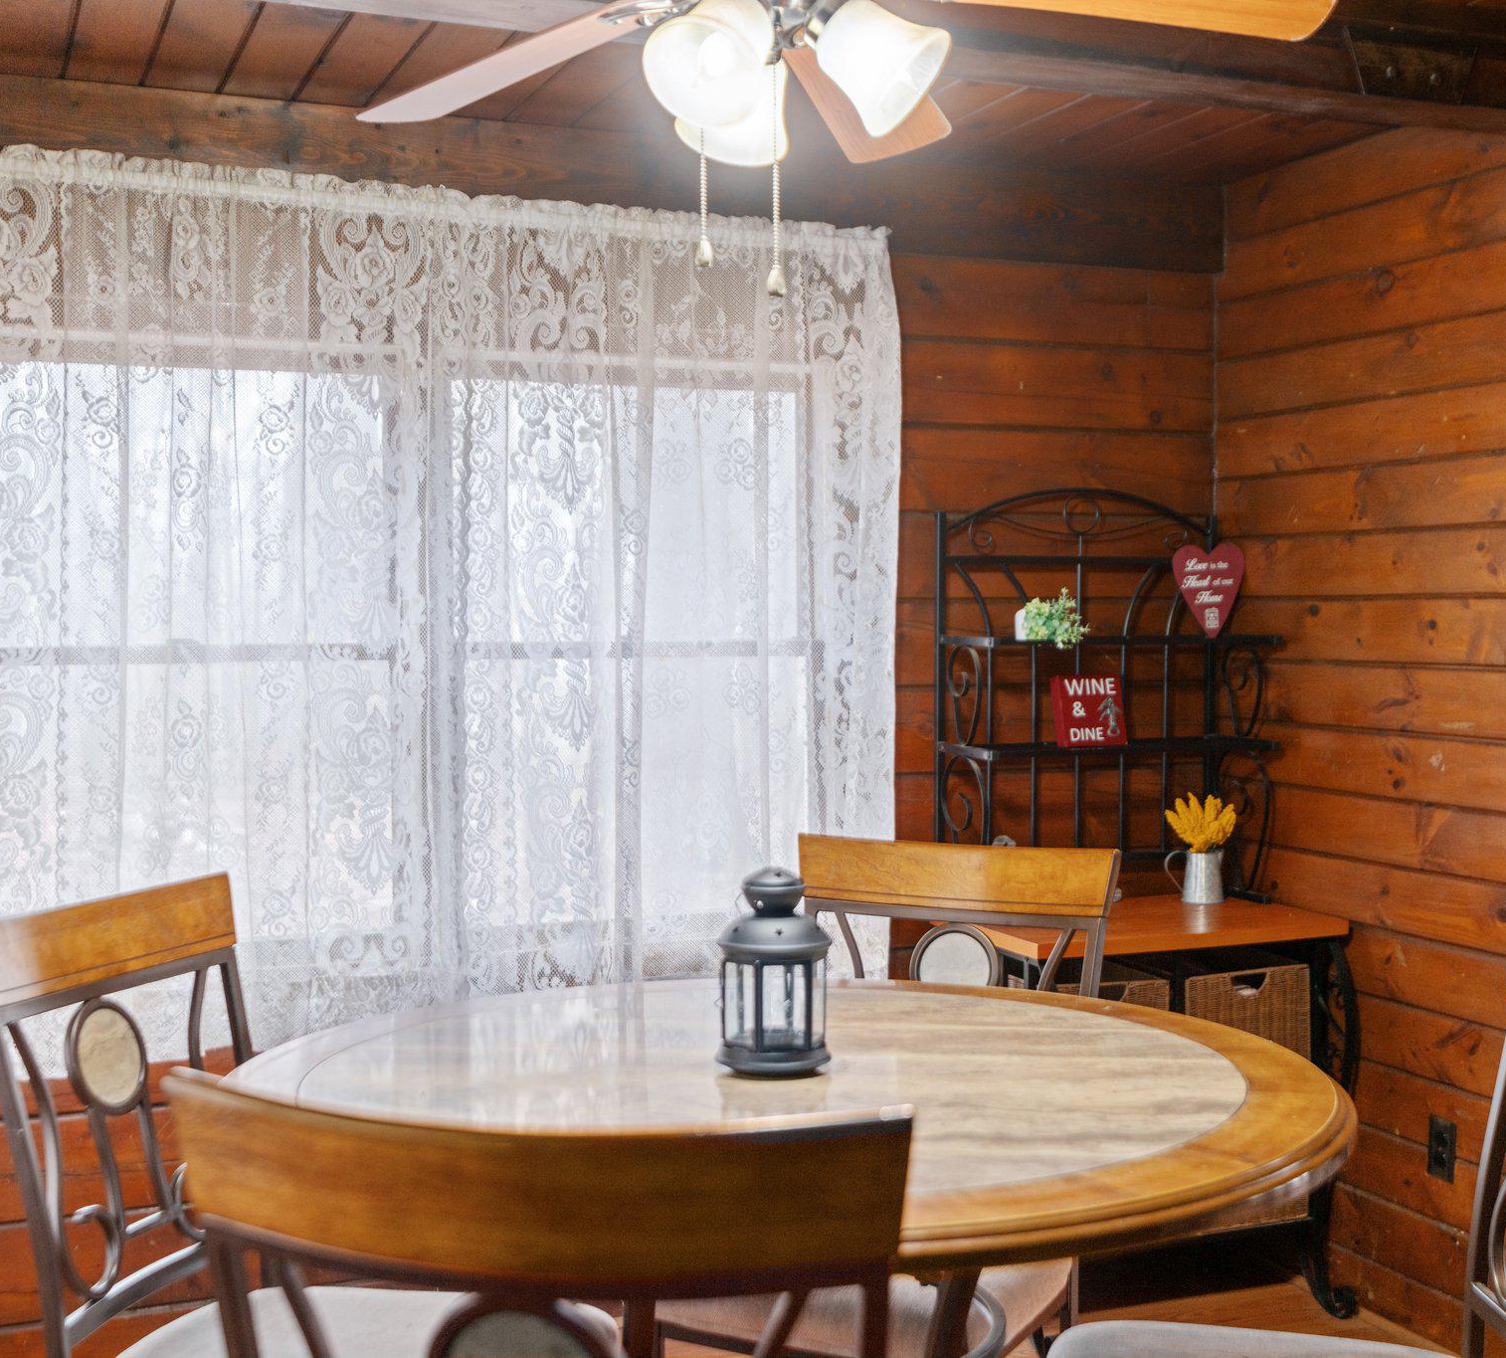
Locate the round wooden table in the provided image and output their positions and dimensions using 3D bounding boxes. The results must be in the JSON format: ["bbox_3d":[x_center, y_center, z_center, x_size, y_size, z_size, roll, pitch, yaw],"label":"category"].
[{"bbox_3d":[0.032,0.873,2.131,1.180,0.910,1.180,0,2,0],"label":"round wooden table"}]

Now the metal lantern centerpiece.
[{"bbox_3d":[0.024,0.311,2.155,0.123,0.212,0.123,0,2,0],"label":"metal lantern centerpiece"}]

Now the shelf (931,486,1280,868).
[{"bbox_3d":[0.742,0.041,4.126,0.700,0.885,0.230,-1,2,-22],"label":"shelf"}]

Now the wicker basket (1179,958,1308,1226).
[{"bbox_3d":[0.915,0.823,4.068,0.295,0.500,0.340,-1,2,-22],"label":"wicker basket"}]

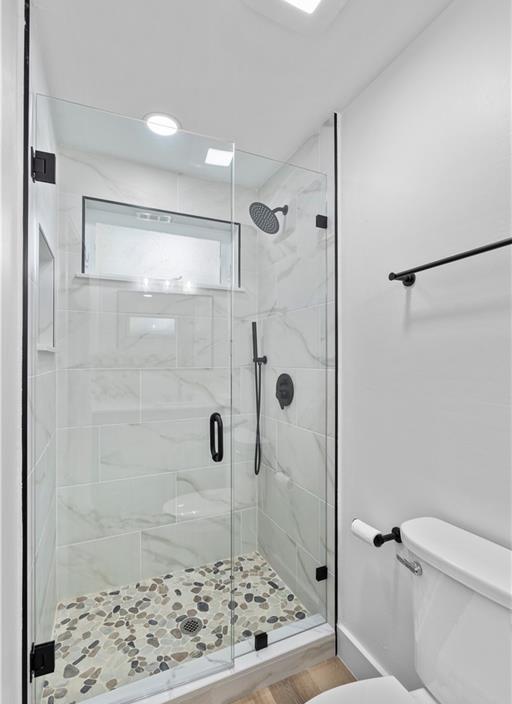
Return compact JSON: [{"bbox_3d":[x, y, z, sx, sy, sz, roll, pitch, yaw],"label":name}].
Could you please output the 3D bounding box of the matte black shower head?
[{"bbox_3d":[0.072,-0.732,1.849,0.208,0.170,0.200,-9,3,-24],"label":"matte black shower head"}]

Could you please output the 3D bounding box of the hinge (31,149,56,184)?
[{"bbox_3d":[-0.681,-0.587,1.096,0.067,0.093,0.046,0,-1,-25],"label":"hinge"}]

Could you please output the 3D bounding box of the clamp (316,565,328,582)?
[{"bbox_3d":[0.297,0.987,1.530,0.052,0.051,0.028,0,-1,-25],"label":"clamp"}]

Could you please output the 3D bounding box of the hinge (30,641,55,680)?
[{"bbox_3d":[-0.676,0.971,1.080,0.067,0.093,0.046,0,-1,-25],"label":"hinge"}]

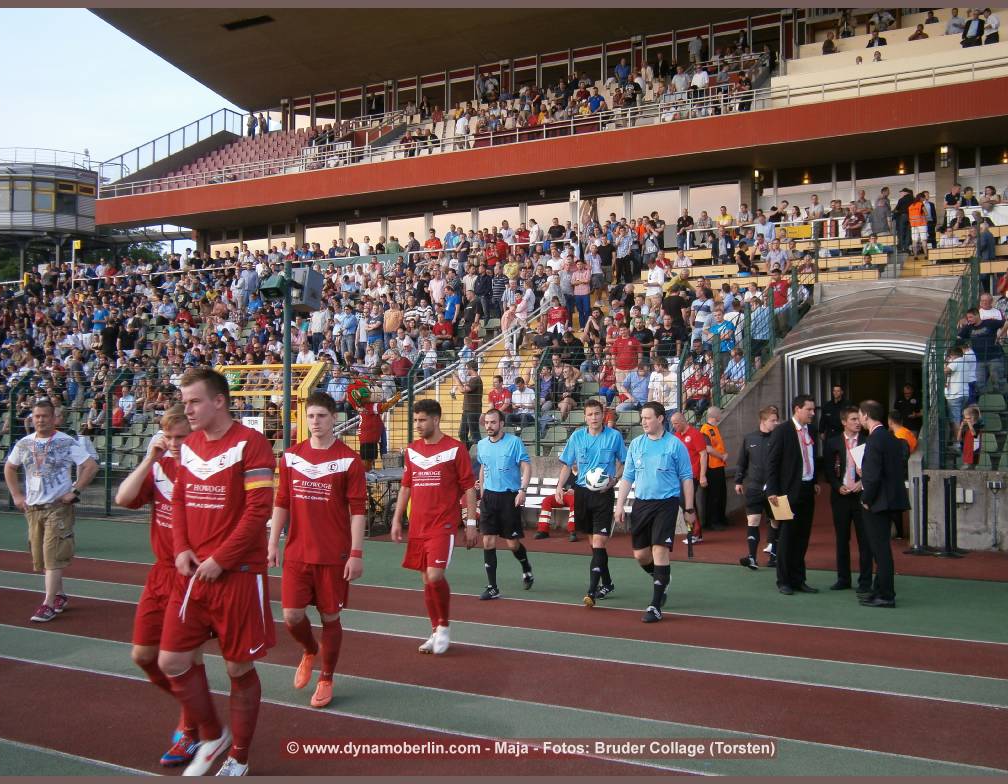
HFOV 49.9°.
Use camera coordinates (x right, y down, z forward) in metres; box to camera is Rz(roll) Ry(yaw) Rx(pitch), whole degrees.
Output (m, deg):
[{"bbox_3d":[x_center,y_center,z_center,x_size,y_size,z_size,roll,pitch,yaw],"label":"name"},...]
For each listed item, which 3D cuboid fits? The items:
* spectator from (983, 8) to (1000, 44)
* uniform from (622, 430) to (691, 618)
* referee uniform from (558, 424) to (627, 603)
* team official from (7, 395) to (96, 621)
[{"bbox_3d":[13.945,-10.136,30.983,0.450,1.700,0.480,1,-1,-28],"label":"spectator"},{"bbox_3d":[1.308,1.113,9.294,0.580,1.564,0.580,-1,-2,27],"label":"uniform"},{"bbox_3d":[0.807,1.106,9.968,0.600,1.614,0.480,0,-2,12],"label":"referee uniform"},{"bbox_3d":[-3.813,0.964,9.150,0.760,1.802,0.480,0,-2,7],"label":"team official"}]

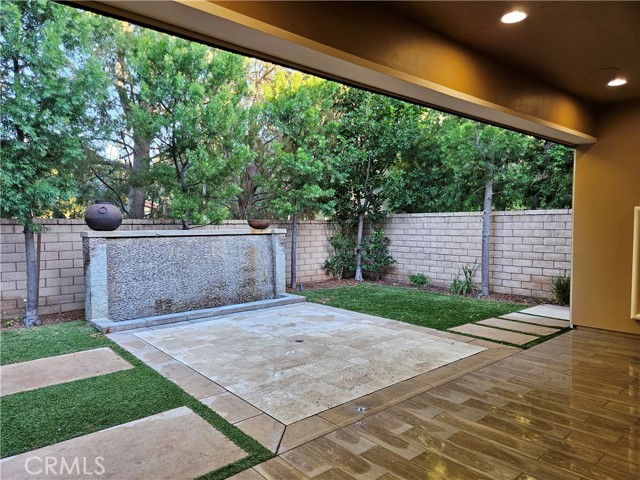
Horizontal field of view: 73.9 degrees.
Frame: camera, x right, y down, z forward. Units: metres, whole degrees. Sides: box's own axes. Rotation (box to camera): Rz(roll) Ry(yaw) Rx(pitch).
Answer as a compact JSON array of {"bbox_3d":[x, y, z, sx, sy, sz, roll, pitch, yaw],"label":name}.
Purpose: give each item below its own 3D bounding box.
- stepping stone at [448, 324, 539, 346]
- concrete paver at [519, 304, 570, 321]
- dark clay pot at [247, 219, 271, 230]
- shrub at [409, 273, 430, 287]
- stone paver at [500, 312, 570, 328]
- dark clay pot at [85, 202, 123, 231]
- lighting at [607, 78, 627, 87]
[{"bbox_3d":[2.389,1.324,5.894,0.588,0.050,1.040,-2,3,-40],"label":"stepping stone"},{"bbox_3d":[4.136,1.266,7.268,1.064,0.050,1.018,-2,3,-40],"label":"concrete paver"},{"bbox_3d":[-1.235,-0.317,8.697,0.506,0.213,0.506,0,2,0],"label":"dark clay pot"},{"bbox_3d":[2.502,0.948,10.691,0.430,0.360,0.470,0,2,0],"label":"shrub"},{"bbox_3d":[3.447,1.290,6.711,0.540,0.050,1.006,-2,3,-40],"label":"stone paver"},{"bbox_3d":[-3.454,-0.377,6.797,0.536,0.476,0.536,-2,3,-40],"label":"dark clay pot"},{"bbox_3d":[3.368,-1.801,4.821,0.180,0.040,0.180,-2,3,-40],"label":"lighting"}]

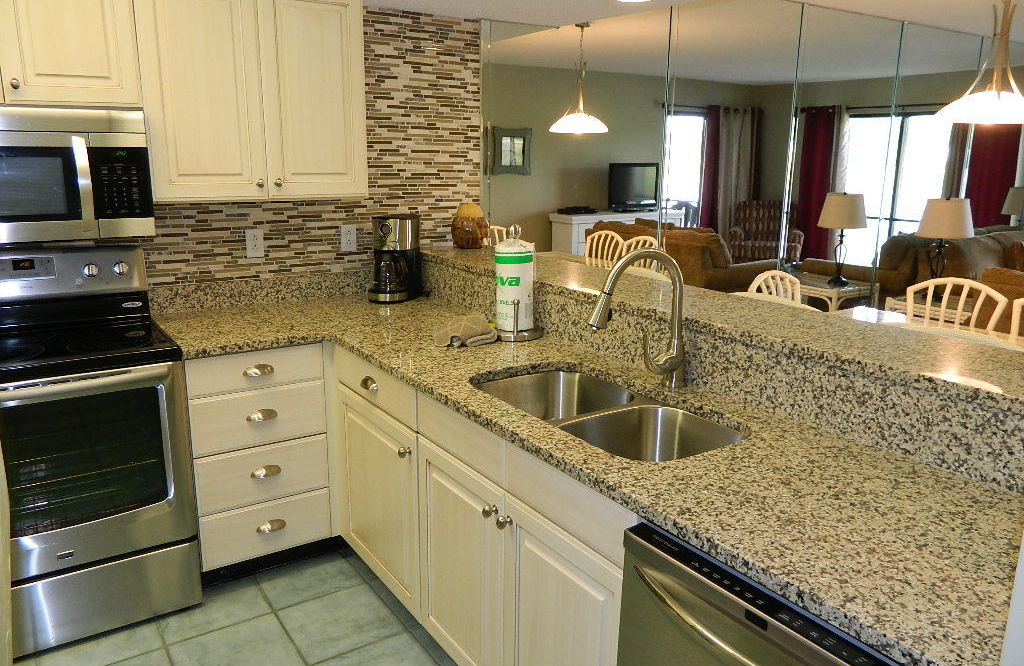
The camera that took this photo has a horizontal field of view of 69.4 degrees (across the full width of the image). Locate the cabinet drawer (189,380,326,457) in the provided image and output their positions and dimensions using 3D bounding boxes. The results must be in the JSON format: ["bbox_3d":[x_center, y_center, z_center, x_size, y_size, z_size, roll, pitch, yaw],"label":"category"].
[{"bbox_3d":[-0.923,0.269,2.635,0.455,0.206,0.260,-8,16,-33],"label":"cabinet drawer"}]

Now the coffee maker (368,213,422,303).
[{"bbox_3d":[-0.498,-0.326,3.183,0.190,0.350,0.245,4,14,10],"label":"coffee maker"}]

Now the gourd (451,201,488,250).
[{"bbox_3d":[-0.198,-0.499,3.432,0.165,0.216,0.165,1,14,0],"label":"gourd"}]

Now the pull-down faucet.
[{"bbox_3d":[0.328,-0.027,1.925,0.352,0.390,0.068,-8,16,-33],"label":"pull-down faucet"}]

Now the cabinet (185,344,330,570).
[{"bbox_3d":[-1.033,0.365,2.821,0.465,0.777,0.627,-8,16,-33],"label":"cabinet"}]

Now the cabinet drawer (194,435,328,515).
[{"bbox_3d":[-0.927,0.473,2.684,0.455,0.213,0.260,-8,16,-33],"label":"cabinet drawer"}]

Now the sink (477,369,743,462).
[{"bbox_3d":[0.228,0.296,1.951,0.415,0.206,0.740,-8,16,-33],"label":"sink"}]

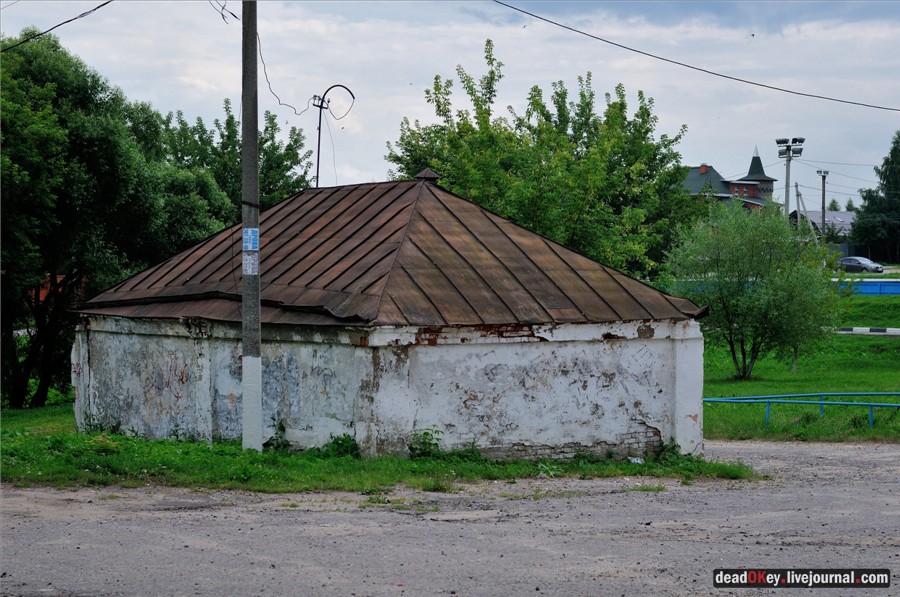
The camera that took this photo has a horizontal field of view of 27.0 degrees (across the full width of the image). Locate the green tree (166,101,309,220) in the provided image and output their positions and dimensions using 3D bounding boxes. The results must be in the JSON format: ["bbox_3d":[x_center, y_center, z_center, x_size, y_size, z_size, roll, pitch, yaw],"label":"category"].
[{"bbox_3d":[-6.447,-1.883,56.000,5.000,8.200,5.000,0,1,0],"label":"green tree"}]

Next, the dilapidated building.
[{"bbox_3d":[-1.509,0.181,32.701,6.300,4.500,10.900,-1,1,-33],"label":"dilapidated building"}]

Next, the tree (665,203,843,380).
[{"bbox_3d":[8.593,-0.198,53.000,4.950,5.000,4.700,0,1,0],"label":"tree"}]

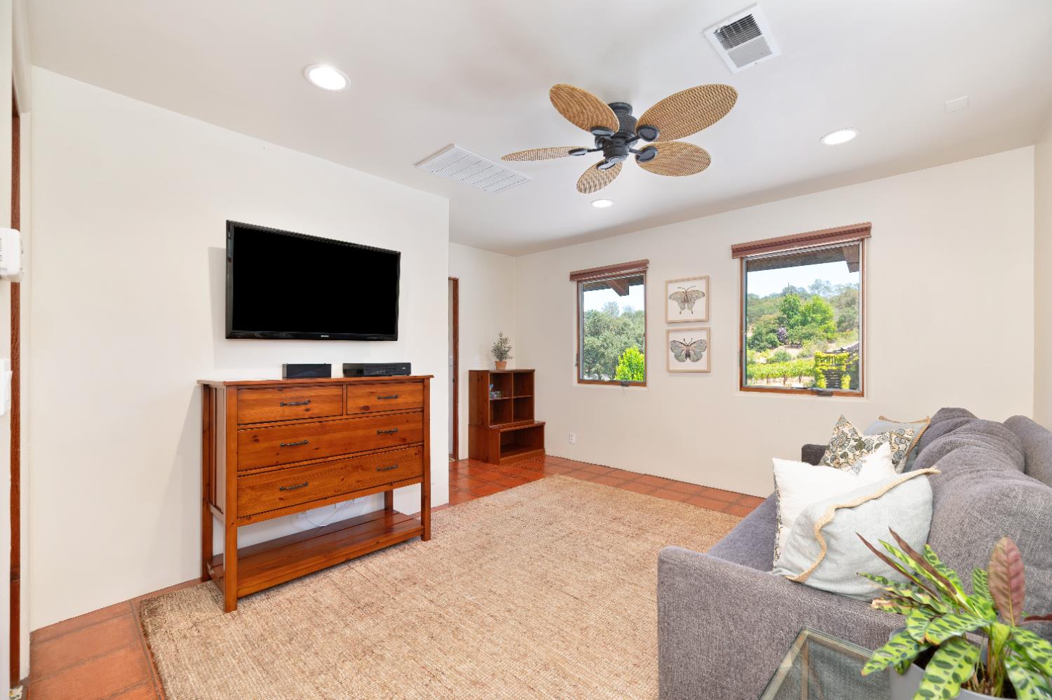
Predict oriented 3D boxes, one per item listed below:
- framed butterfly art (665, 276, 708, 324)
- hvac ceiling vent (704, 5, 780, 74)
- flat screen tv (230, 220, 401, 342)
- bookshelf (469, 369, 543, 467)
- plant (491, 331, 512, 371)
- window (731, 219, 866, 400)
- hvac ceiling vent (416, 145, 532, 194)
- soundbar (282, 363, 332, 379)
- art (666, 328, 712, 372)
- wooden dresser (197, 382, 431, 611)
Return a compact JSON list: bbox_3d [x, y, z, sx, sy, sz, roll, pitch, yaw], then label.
[{"bbox_3d":[1.494,-0.462,4.063,0.397,0.407,0.027,0,-1,43],"label":"framed butterfly art"},{"bbox_3d":[0.862,-1.217,1.730,0.186,0.022,0.348,0,-1,43],"label":"hvac ceiling vent"},{"bbox_3d":[-1.249,-0.372,2.703,0.073,0.623,1.009,5,3,43],"label":"flat screen tv"},{"bbox_3d":[-0.210,0.739,5.123,0.520,1.019,0.732,0,-1,43],"label":"bookshelf"},{"bbox_3d":[-0.285,0.012,5.144,0.236,0.439,0.236,0,0,0],"label":"plant"},{"bbox_3d":[2.129,-0.274,3.455,0.926,1.251,0.121,0,-1,43],"label":"window"},{"bbox_3d":[-0.340,-1.209,2.999,0.420,0.028,0.704,0,-1,43],"label":"hvac ceiling vent"},{"bbox_3d":[-1.229,0.117,2.452,0.115,0.080,0.234,0,-1,43],"label":"soundbar"},{"bbox_3d":[1.498,0.001,4.055,0.401,0.413,0.027,0,-1,43],"label":"art"},{"bbox_3d":[-1.158,0.689,2.578,0.462,1.061,1.156,0,-1,43],"label":"wooden dresser"}]

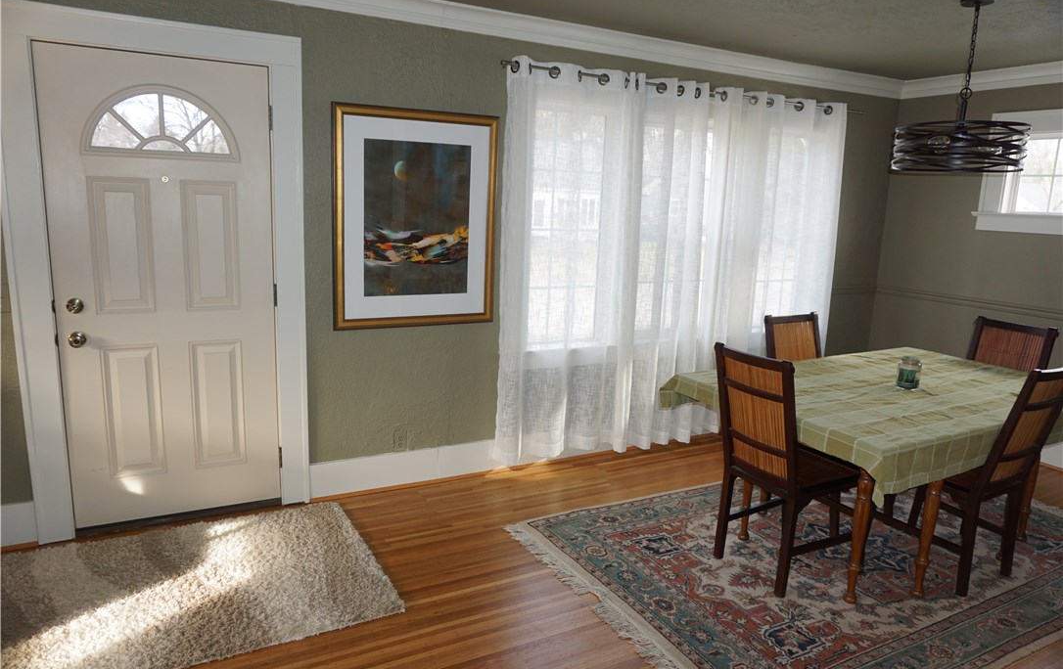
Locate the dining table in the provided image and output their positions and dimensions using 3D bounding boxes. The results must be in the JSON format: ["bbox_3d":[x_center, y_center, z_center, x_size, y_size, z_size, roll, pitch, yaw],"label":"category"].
[{"bbox_3d":[1.667,0.599,3.270,1.800,0.760,1.120,-4,13,-28],"label":"dining table"}]

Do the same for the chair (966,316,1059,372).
[{"bbox_3d":[2.291,0.431,3.694,0.580,0.966,0.420,-4,13,-28],"label":"chair"}]

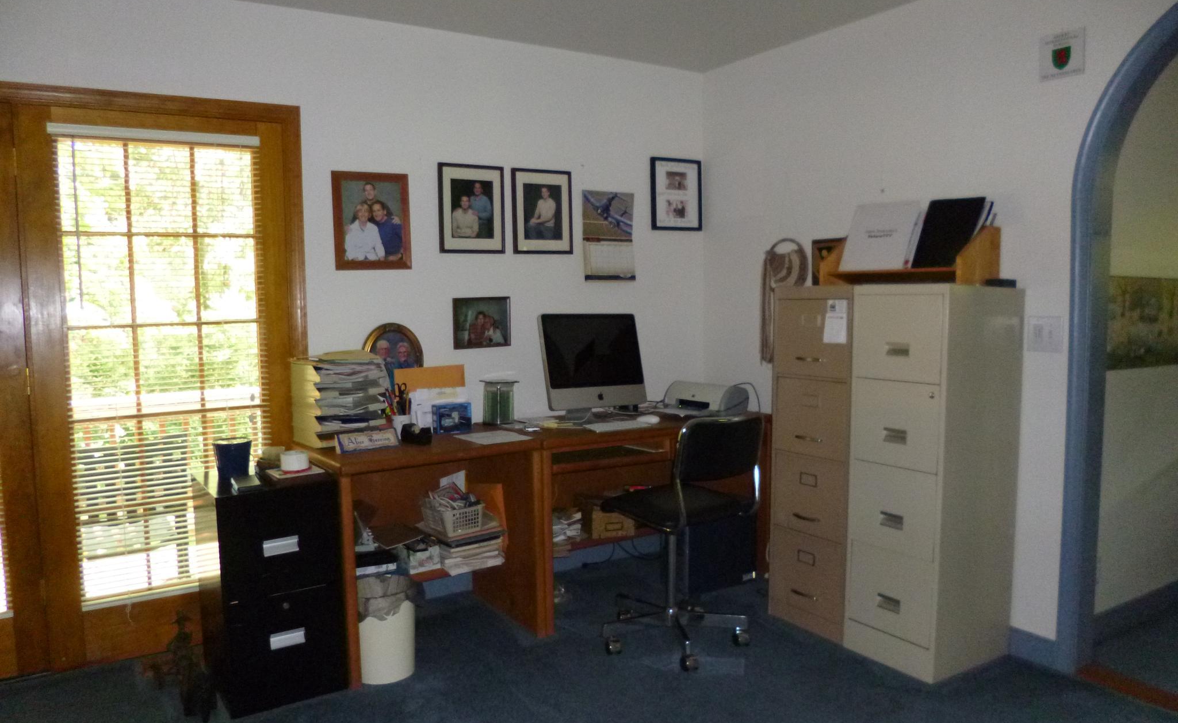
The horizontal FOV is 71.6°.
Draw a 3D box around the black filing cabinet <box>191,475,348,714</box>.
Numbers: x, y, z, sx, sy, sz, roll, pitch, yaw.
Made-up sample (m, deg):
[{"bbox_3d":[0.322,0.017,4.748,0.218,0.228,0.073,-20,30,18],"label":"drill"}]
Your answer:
[{"bbox_3d":[-1.094,0.742,2.779,0.381,0.721,0.435,-4,6,-35],"label":"black filing cabinet"}]

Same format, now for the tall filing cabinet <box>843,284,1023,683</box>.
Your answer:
[{"bbox_3d":[1.208,0.390,2.890,0.430,1.321,0.381,-4,6,-32],"label":"tall filing cabinet"}]

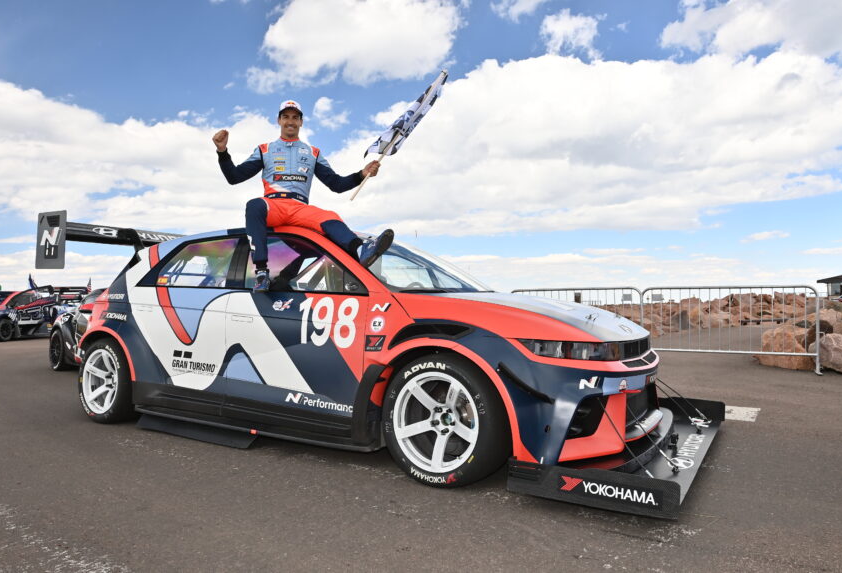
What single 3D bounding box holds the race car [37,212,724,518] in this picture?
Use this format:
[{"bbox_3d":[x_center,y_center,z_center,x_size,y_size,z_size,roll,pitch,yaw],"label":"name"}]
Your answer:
[{"bbox_3d":[-0.676,0.192,4.490,5.225,1.720,2.030,-1,-2,32],"label":"race car"}]

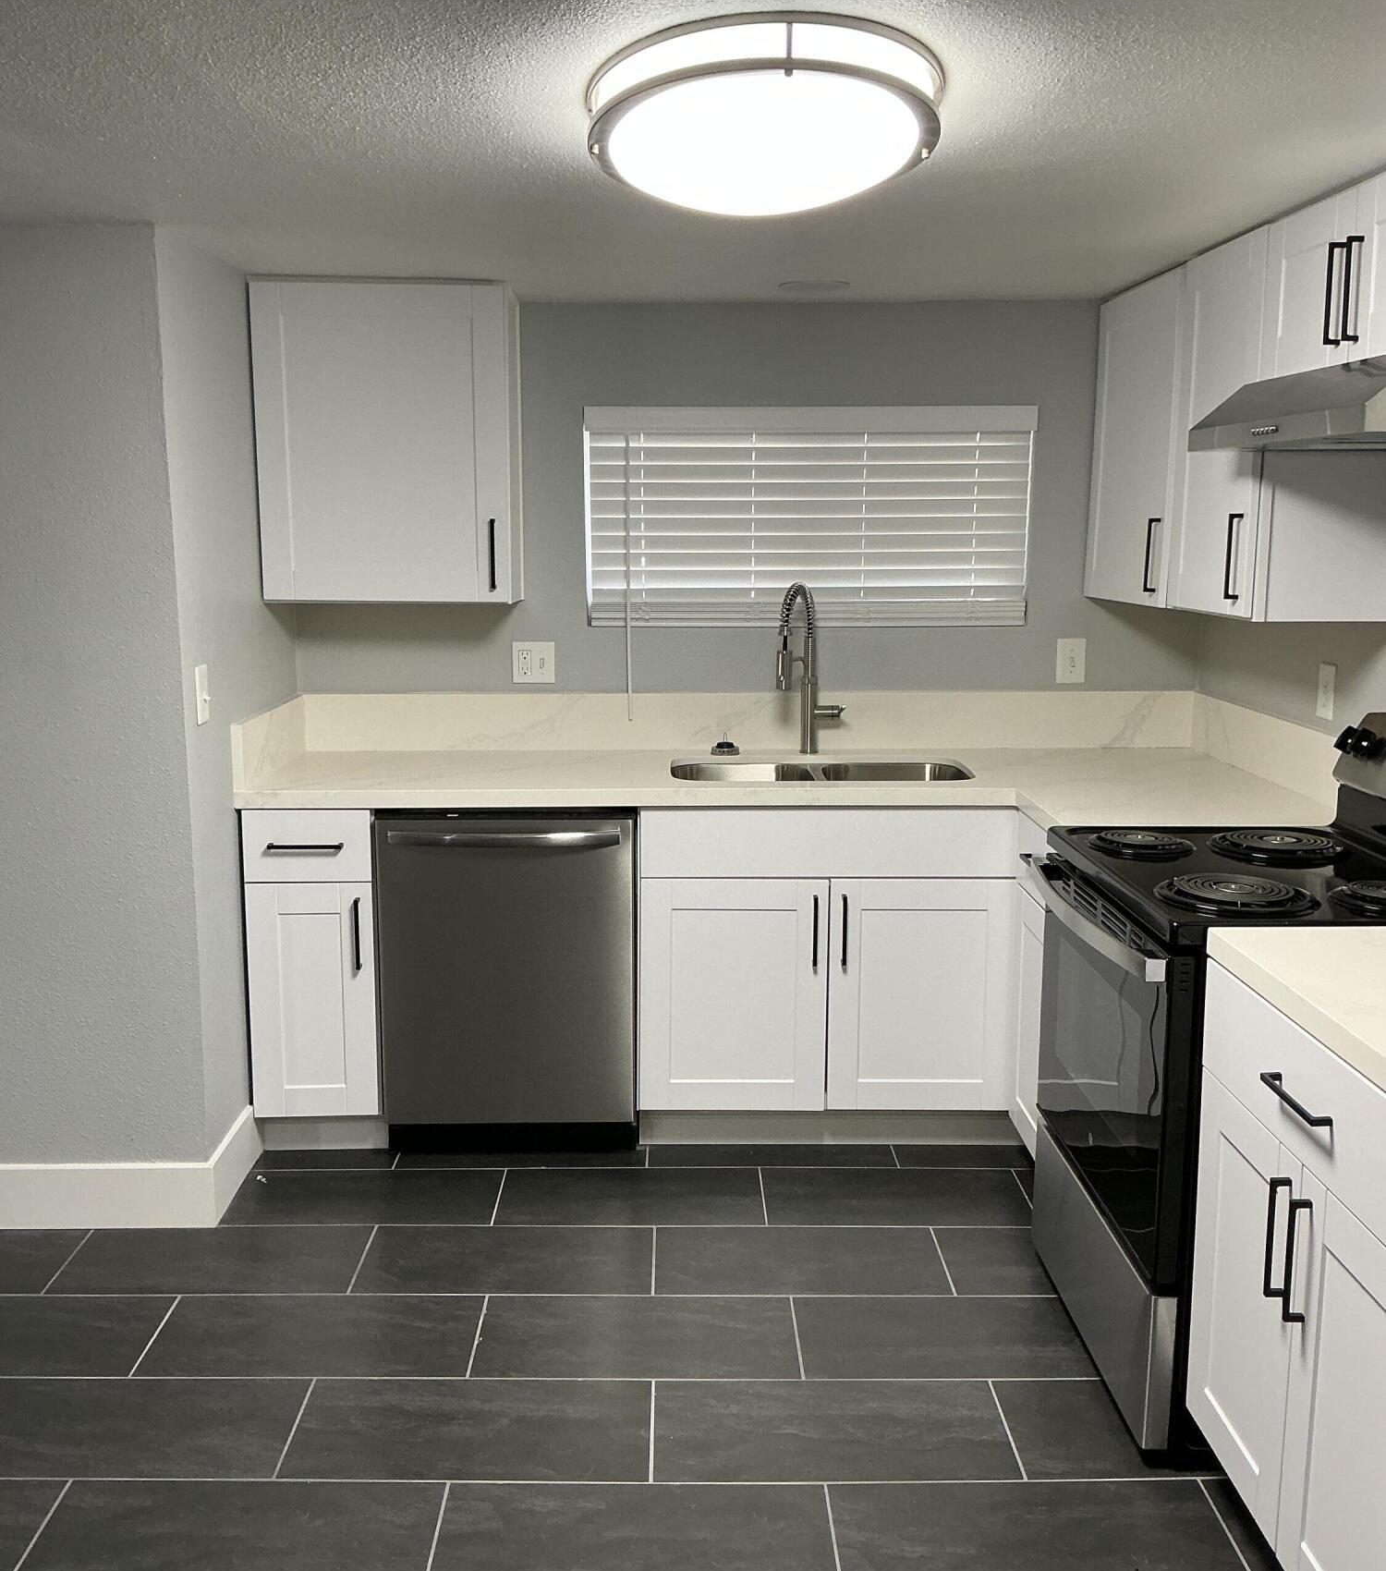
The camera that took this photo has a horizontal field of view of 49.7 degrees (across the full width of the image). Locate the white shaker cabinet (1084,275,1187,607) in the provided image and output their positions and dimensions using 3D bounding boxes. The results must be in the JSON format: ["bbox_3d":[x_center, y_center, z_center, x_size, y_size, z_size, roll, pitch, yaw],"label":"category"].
[{"bbox_3d":[1.229,-0.826,3.658,0.325,0.755,0.670,0,10,-1],"label":"white shaker cabinet"}]

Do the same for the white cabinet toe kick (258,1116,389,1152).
[{"bbox_3d":[-0.910,0.852,3.703,0.310,0.100,0.020,0,10,-1],"label":"white cabinet toe kick"}]

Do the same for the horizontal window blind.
[{"bbox_3d":[0.321,-0.715,3.991,1.185,0.574,0.090,0,10,-1],"label":"horizontal window blind"}]

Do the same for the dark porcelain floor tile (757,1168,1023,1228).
[{"bbox_3d":[0.471,0.959,3.469,0.609,0.010,0.295,0,10,-1],"label":"dark porcelain floor tile"}]

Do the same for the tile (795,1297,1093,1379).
[{"bbox_3d":[0.503,1.051,2.850,0.605,0.010,0.298,0,10,-1],"label":"tile"}]

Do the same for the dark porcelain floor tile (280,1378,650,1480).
[{"bbox_3d":[-0.376,1.111,2.580,0.609,0.010,0.295,0,10,-1],"label":"dark porcelain floor tile"}]

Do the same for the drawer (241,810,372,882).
[{"bbox_3d":[-0.906,0.105,3.720,0.298,0.170,0.500,0,10,-1],"label":"drawer"}]

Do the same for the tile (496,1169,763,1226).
[{"bbox_3d":[-0.141,0.956,3.441,0.608,0.010,0.299,0,10,-1],"label":"tile"}]

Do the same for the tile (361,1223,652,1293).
[{"bbox_3d":[-0.390,1.009,3.165,0.609,0.010,0.295,0,10,-1],"label":"tile"}]

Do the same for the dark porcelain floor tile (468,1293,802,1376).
[{"bbox_3d":[-0.105,1.051,2.847,0.605,0.010,0.298,0,10,-1],"label":"dark porcelain floor tile"}]

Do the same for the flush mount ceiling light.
[{"bbox_3d":[0.103,-0.927,2.139,0.508,0.118,0.508,0,6,0],"label":"flush mount ceiling light"}]

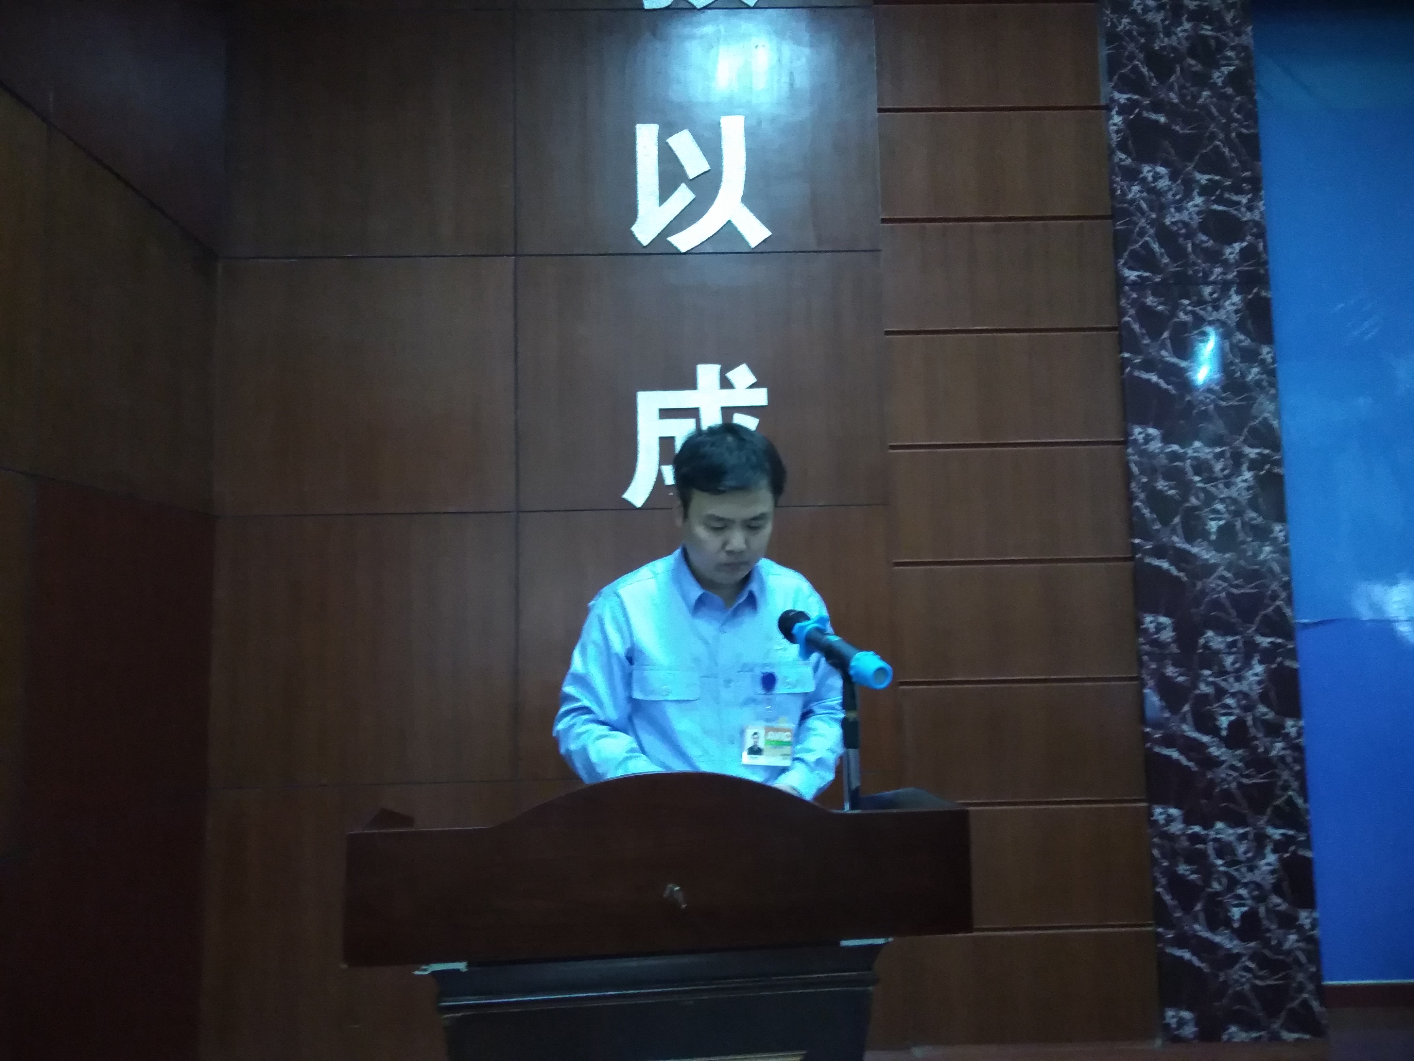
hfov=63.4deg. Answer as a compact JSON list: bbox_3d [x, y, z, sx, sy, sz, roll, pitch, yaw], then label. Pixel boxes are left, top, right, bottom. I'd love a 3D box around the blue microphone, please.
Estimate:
[{"bbox_3d":[0.169,0.160,1.585,0.070,0.070,0.240,3,13,-33],"label":"blue microphone"}]

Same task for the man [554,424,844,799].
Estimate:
[{"bbox_3d":[-0.033,0.655,1.814,0.500,1.680,0.440,0,-6,-13],"label":"man"}]

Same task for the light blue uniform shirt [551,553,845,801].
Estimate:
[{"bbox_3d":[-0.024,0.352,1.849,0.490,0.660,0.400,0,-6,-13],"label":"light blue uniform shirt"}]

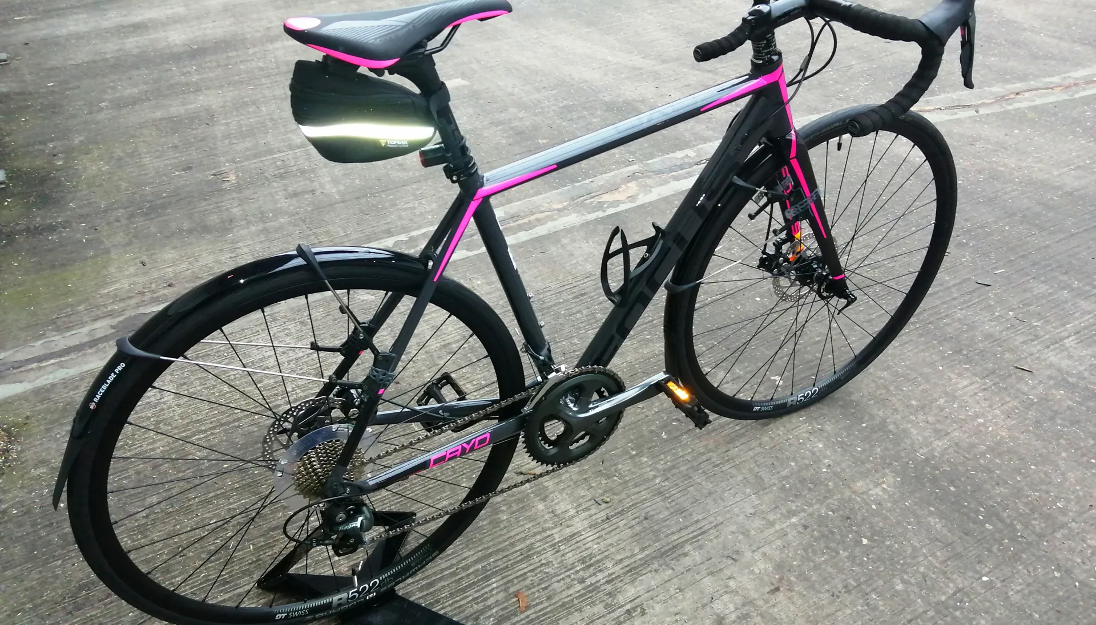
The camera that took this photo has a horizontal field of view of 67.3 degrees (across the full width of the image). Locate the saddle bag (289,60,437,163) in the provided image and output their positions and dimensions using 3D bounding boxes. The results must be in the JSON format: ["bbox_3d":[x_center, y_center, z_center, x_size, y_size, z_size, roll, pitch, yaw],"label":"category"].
[{"bbox_3d":[-0.222,-0.247,0.995,0.170,0.112,0.090,-12,35,-26],"label":"saddle bag"}]

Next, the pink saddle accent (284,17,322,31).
[{"bbox_3d":[-0.273,-0.320,0.919,0.042,0.014,0.060,-19,37,-21],"label":"pink saddle accent"}]

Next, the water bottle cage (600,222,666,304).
[{"bbox_3d":[0.124,-0.090,1.313,0.084,0.148,0.078,22,16,-39],"label":"water bottle cage"}]

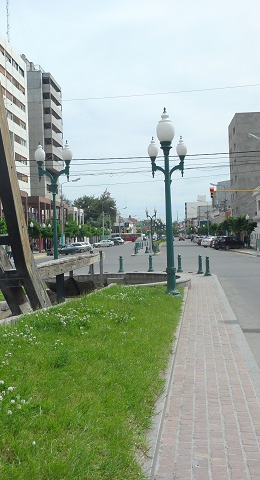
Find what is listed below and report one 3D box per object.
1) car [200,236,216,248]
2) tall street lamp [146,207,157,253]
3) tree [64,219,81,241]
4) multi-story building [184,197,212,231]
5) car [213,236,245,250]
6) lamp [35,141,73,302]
[{"bbox_3d":[11.776,0.349,68.996,4.250,1.500,1.750,-2,0,-41],"label":"car"},{"bbox_3d":[2.391,-1.113,55.488,1.200,4.950,0.370,-2,0,6],"label":"tall street lamp"},{"bbox_3d":[-8.943,-0.790,77.413,2.480,5.090,2.480,-2,0,5],"label":"tree"},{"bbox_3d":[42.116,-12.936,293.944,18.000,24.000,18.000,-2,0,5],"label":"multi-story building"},{"bbox_3d":[11.626,0.391,57.996,4.150,1.530,1.750,-2,0,-40],"label":"car"},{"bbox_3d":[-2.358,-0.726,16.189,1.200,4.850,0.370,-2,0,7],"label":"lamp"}]

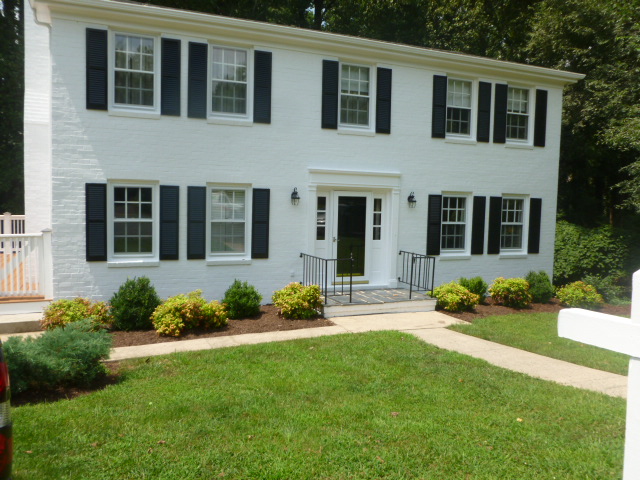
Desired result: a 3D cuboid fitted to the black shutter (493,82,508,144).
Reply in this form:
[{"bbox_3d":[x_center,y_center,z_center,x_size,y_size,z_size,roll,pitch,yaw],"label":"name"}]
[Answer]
[{"bbox_3d":[4.401,-3.066,12.632,0.355,1.418,0.040,0,4,-22],"label":"black shutter"}]

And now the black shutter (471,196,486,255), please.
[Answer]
[{"bbox_3d":[3.857,-0.344,12.578,0.357,1.410,0.040,0,4,-22],"label":"black shutter"}]

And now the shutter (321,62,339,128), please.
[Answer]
[{"bbox_3d":[0.203,-3.052,10.902,0.356,1.410,0.045,0,4,-22],"label":"shutter"}]

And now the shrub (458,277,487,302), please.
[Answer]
[{"bbox_3d":[3.569,1.134,12.115,0.750,0.628,0.731,0,4,-22],"label":"shrub"}]

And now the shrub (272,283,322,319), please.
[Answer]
[{"bbox_3d":[-0.448,1.137,10.048,1.012,0.656,0.937,1,4,0],"label":"shrub"}]

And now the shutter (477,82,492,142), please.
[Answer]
[{"bbox_3d":[3.947,-3.064,12.449,0.355,1.418,0.040,0,4,-22],"label":"shutter"}]

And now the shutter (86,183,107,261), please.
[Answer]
[{"bbox_3d":[-4.058,-0.315,9.415,0.355,1.413,0.040,0,4,-22],"label":"shutter"}]

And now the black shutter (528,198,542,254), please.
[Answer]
[{"bbox_3d":[5.495,-0.348,13.261,0.355,1.413,0.040,0,4,-22],"label":"black shutter"}]

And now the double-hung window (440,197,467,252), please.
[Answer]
[{"bbox_3d":[3.224,-0.392,12.390,0.818,1.354,0.103,0,4,-22],"label":"double-hung window"}]

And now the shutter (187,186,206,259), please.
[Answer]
[{"bbox_3d":[-2.401,-0.330,10.046,0.356,1.404,0.045,0,4,-22],"label":"shutter"}]

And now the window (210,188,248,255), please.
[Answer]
[{"bbox_3d":[-1.829,-0.366,10.349,0.780,1.340,0.100,0,4,-22],"label":"window"}]

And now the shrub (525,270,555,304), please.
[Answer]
[{"bbox_3d":[5.261,1.101,12.427,0.733,0.752,0.714,0,4,-22],"label":"shrub"}]

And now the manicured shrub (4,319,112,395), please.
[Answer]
[{"bbox_3d":[-3.140,1.327,6.290,1.246,0.693,1.265,0,4,-22],"label":"manicured shrub"}]

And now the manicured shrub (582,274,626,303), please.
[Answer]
[{"bbox_3d":[6.771,1.141,12.286,1.000,0.625,0.920,0,4,-22],"label":"manicured shrub"}]

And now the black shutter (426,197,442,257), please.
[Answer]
[{"bbox_3d":[2.675,-0.339,12.102,0.357,1.410,0.040,0,4,-22],"label":"black shutter"}]

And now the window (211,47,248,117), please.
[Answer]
[{"bbox_3d":[-1.756,-3.074,10.186,0.818,1.363,0.103,0,4,-22],"label":"window"}]

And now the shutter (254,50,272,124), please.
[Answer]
[{"bbox_3d":[-1.141,-3.041,10.365,0.357,1.410,0.040,0,4,-22],"label":"shutter"}]

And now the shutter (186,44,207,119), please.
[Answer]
[{"bbox_3d":[-2.343,-3.049,9.941,0.356,1.414,0.040,0,4,-22],"label":"shutter"}]

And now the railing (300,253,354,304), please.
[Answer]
[{"bbox_3d":[0.110,0.743,10.424,0.552,0.834,1.367,0,4,-22],"label":"railing"}]

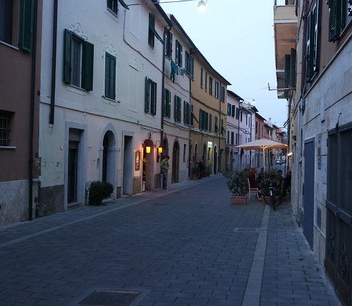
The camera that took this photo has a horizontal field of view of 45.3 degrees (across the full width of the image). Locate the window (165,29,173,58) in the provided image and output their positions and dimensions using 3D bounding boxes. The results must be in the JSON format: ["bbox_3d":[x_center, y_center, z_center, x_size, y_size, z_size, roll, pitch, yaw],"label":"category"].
[{"bbox_3d":[-0.404,-5.858,22.805,0.140,1.450,1.550,1,0,14],"label":"window"}]

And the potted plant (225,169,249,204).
[{"bbox_3d":[2.287,1.252,15.699,0.880,1.260,0.800,1,0,12],"label":"potted plant"}]

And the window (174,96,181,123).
[{"bbox_3d":[0.099,-2.568,25.123,0.140,1.530,1.550,1,0,14],"label":"window"}]

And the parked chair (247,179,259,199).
[{"bbox_3d":[3.281,1.483,17.899,0.480,0.860,0.450,1,0,9],"label":"parked chair"}]

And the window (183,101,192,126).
[{"bbox_3d":[0.736,-2.545,27.670,0.140,1.530,1.700,1,0,14],"label":"window"}]

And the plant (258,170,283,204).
[{"bbox_3d":[3.657,1.307,16.246,0.920,1.220,0.800,1,0,12],"label":"plant"}]

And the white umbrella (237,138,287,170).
[{"bbox_3d":[4.200,0.632,20.298,2.350,2.620,2.350,1,0,12],"label":"white umbrella"}]

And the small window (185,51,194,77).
[{"bbox_3d":[0.814,-5.814,27.680,0.140,1.450,1.700,1,0,14],"label":"small window"}]

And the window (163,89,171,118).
[{"bbox_3d":[-0.482,-2.589,22.795,0.140,1.530,1.550,1,0,14],"label":"window"}]

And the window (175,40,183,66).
[{"bbox_3d":[0.178,-5.837,25.133,0.140,1.450,1.550,1,0,14],"label":"window"}]

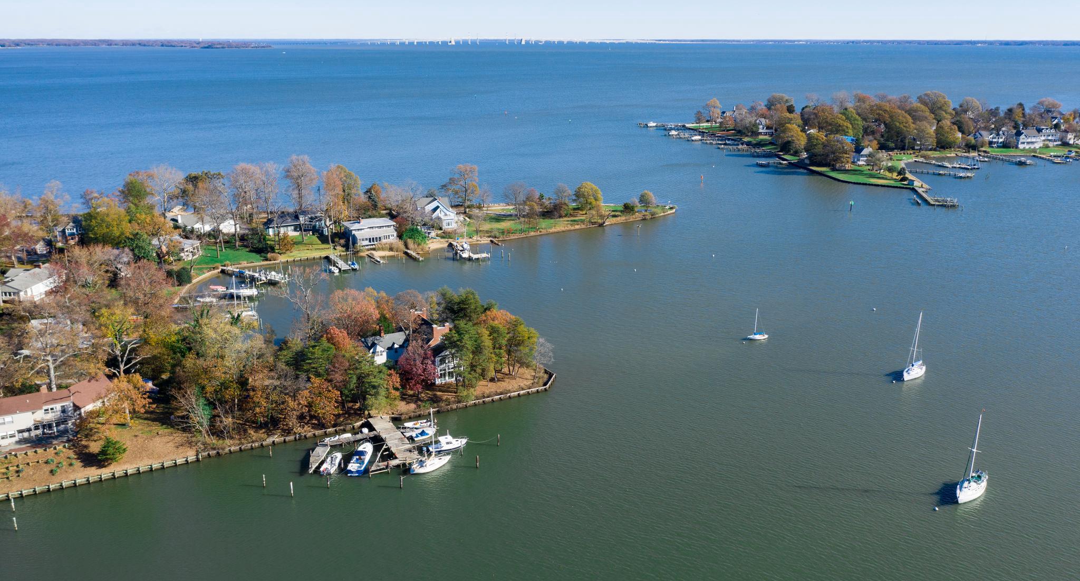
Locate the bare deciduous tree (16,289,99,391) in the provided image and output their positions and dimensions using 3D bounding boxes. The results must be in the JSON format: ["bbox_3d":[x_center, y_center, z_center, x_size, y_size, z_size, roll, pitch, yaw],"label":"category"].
[{"bbox_3d":[-81.603,9.785,142.432,14.539,20.001,14.539,0,17,0],"label":"bare deciduous tree"}]

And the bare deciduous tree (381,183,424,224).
[{"bbox_3d":[-49.260,-31.400,303.890,15.000,15.800,14.000,0,17,0],"label":"bare deciduous tree"}]

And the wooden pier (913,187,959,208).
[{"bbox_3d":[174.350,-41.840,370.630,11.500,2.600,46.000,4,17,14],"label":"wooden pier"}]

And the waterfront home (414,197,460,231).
[{"bbox_3d":[-37.300,-28.707,302.080,15.000,9.500,14.000,-4,17,-14],"label":"waterfront home"}]

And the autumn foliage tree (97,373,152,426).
[{"bbox_3d":[-72.220,19.070,145.730,9.000,9.300,8.600,0,17,0],"label":"autumn foliage tree"}]

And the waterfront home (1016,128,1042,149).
[{"bbox_3d":[302.420,-93.690,519.980,14.000,11.200,9.000,0,17,-2],"label":"waterfront home"}]

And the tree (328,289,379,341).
[{"bbox_3d":[-39.522,6.061,177.954,10.706,13.216,10.706,0,17,0],"label":"tree"}]

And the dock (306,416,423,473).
[{"bbox_3d":[-31.130,26.640,143.300,17.500,2.200,19.000,-8,19,-26],"label":"dock"}]

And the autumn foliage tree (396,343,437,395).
[{"bbox_3d":[-22.763,14.504,154.953,7.147,11.134,7.147,0,17,0],"label":"autumn foliage tree"}]

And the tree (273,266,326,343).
[{"bbox_3d":[-50.610,4.680,178.990,11.000,20.000,10.500,0,17,0],"label":"tree"}]

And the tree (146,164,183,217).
[{"bbox_3d":[-136.120,-34.740,304.090,13.180,21.920,12.910,-7,18,-23],"label":"tree"}]

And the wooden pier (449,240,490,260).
[{"bbox_3d":[-22.500,-13.001,271.304,7.500,2.200,20.000,-9,19,-27],"label":"wooden pier"}]

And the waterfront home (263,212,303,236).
[{"bbox_3d":[-90.260,-23.890,295.450,13.000,6.800,10.500,-6,18,-20],"label":"waterfront home"}]

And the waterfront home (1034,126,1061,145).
[{"bbox_3d":[325.220,-99.160,539.810,13.000,10.300,8.500,-3,17,-11],"label":"waterfront home"}]

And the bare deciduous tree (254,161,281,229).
[{"bbox_3d":[-98.670,-35.180,304.020,9.290,23.450,9.100,-5,18,-17],"label":"bare deciduous tree"}]

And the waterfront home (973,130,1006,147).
[{"bbox_3d":[282.840,-95.880,529.680,15.000,9.800,11.000,-4,17,-12],"label":"waterfront home"}]

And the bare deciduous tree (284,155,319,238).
[{"bbox_3d":[-84.680,-34.710,297.780,12.050,26.580,11.800,-5,17,-15],"label":"bare deciduous tree"}]

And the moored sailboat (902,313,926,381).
[{"bbox_3d":[79.730,11.360,176.930,8.800,14.300,2.900,-12,21,-35],"label":"moored sailboat"}]

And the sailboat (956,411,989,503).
[{"bbox_3d":[66.200,24.982,127.026,8.900,13.200,2.900,-14,22,-39],"label":"sailboat"}]

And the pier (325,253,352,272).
[{"bbox_3d":[-62.960,-8.560,264.150,3.100,2.000,17.800,-9,19,-27],"label":"pier"}]

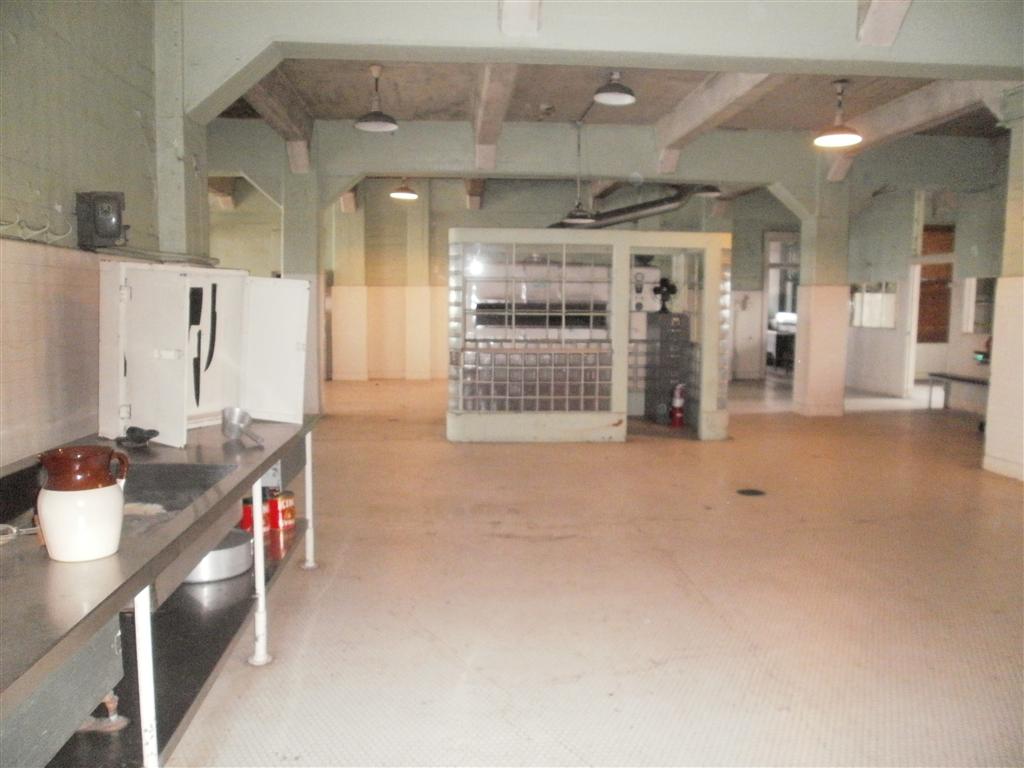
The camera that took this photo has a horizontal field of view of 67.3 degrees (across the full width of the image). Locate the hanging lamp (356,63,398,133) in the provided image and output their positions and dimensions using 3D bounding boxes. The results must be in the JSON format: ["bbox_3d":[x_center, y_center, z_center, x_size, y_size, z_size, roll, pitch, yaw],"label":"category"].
[{"bbox_3d":[-1.262,-2.667,7.188,0.410,0.598,0.410,0,6,-5],"label":"hanging lamp"}]

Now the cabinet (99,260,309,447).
[{"bbox_3d":[-1.488,-0.168,3.719,0.520,0.818,0.780,5,8,33],"label":"cabinet"}]

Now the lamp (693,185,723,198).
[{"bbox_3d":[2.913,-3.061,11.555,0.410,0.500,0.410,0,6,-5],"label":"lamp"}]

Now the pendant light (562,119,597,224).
[{"bbox_3d":[0.790,-2.480,8.968,0.390,1.182,0.390,0,7,-5],"label":"pendant light"}]

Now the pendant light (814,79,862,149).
[{"bbox_3d":[3.217,-2.667,7.567,0.440,0.634,0.440,0,6,-5],"label":"pendant light"}]

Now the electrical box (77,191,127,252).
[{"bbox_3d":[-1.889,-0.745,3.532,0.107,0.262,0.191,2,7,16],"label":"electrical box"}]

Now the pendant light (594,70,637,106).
[{"bbox_3d":[0.925,-2.681,6.896,0.382,0.243,0.382,0,7,-5],"label":"pendant light"}]

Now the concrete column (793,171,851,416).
[{"bbox_3d":[3.922,-1.132,9.786,0.444,3.090,0.436,0,7,-5],"label":"concrete column"}]

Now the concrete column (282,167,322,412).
[{"bbox_3d":[-2.591,-1.098,9.643,0.420,3.074,0.420,0,6,-5],"label":"concrete column"}]

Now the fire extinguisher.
[{"bbox_3d":[1.973,0.258,9.169,0.165,0.515,0.165,2,6,12],"label":"fire extinguisher"}]

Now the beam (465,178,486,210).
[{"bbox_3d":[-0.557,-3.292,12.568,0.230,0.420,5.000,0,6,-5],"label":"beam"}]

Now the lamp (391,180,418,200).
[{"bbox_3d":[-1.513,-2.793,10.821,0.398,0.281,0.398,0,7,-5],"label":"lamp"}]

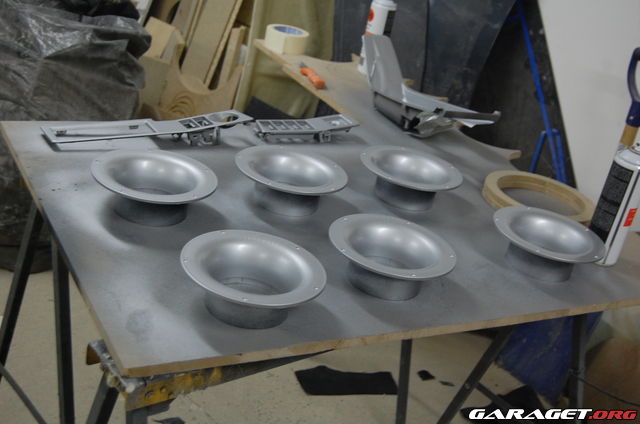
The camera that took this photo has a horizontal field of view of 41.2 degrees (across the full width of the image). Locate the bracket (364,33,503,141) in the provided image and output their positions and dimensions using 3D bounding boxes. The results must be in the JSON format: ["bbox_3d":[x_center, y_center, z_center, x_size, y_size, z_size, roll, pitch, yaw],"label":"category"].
[{"bbox_3d":[0.260,-0.294,1.962,0.255,0.168,0.275,-4,30,-34],"label":"bracket"}]

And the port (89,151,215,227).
[{"bbox_3d":[-0.250,-0.031,1.276,0.186,0.061,0.186,8,25,-11],"label":"port"}]

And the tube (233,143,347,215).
[{"bbox_3d":[-0.052,-0.046,1.407,0.186,0.061,0.186,12,25,-2],"label":"tube"}]

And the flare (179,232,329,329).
[{"bbox_3d":[-0.089,0.094,1.092,0.186,0.061,0.186,12,25,-4],"label":"flare"}]

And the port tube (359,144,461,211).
[{"bbox_3d":[0.157,-0.054,1.529,0.186,0.061,0.186,16,25,5],"label":"port tube"}]

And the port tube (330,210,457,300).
[{"bbox_3d":[0.098,0.072,1.233,0.186,0.061,0.186,16,25,5],"label":"port tube"}]

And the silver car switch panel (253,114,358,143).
[{"bbox_3d":[-0.032,-0.167,1.704,0.240,0.035,0.066,-4,30,-34],"label":"silver car switch panel"}]

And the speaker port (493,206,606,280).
[{"bbox_3d":[0.366,0.060,1.395,0.186,0.061,0.186,20,26,15],"label":"speaker port"}]

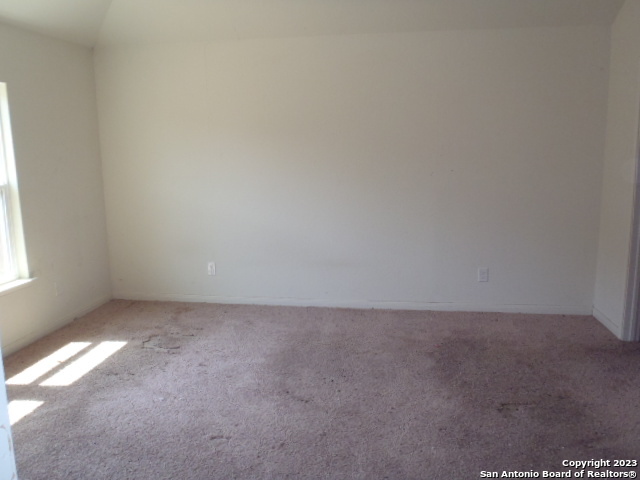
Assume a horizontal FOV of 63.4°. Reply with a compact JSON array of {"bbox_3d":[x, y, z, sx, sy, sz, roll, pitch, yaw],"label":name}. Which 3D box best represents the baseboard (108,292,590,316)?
[{"bbox_3d":[0.142,0.595,4.872,4.527,0.083,0.018,1,10,9],"label":"baseboard"}]

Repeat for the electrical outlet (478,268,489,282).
[{"bbox_3d":[1.462,0.316,4.621,0.076,0.120,0.010,1,10,9],"label":"electrical outlet"}]

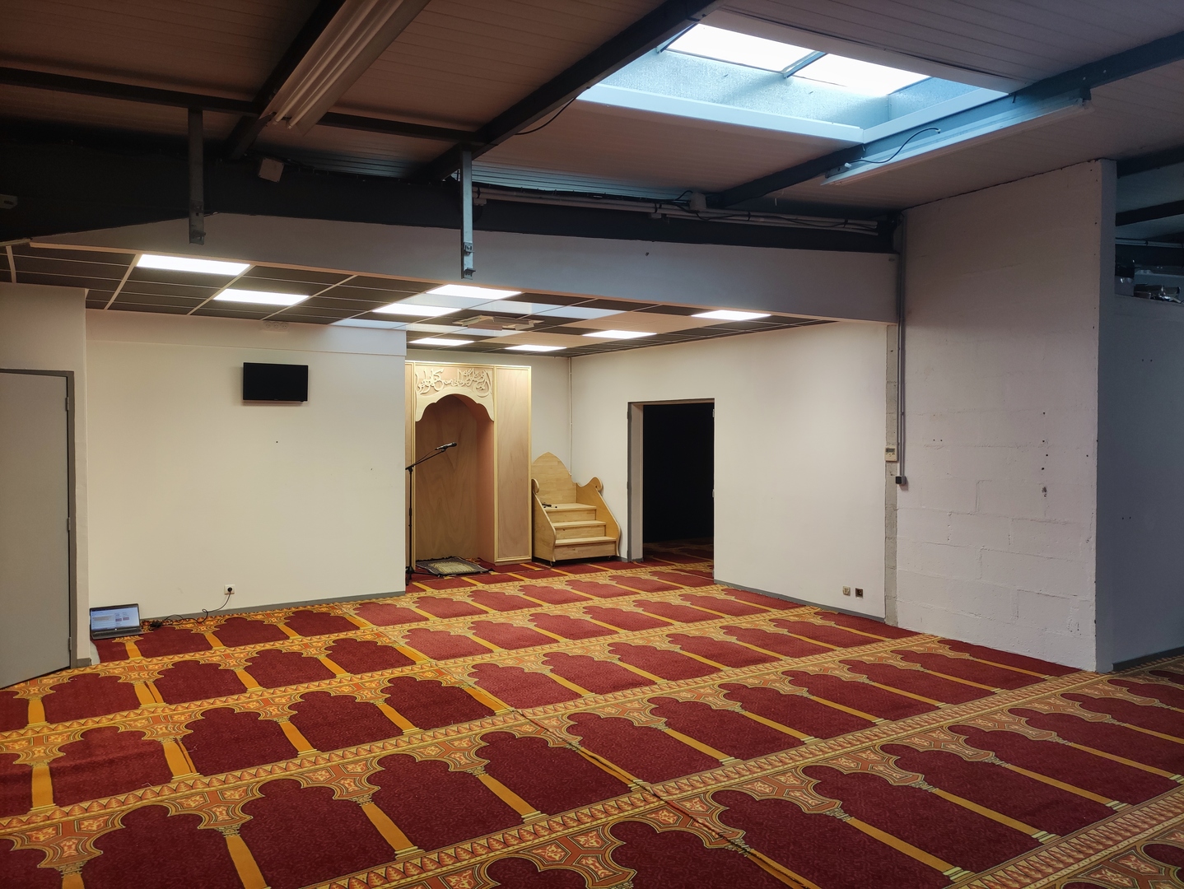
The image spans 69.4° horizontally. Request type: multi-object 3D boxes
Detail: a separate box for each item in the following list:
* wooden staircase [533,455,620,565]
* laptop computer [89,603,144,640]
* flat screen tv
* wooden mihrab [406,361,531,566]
[{"bbox_3d":[-0.322,0.785,10.911,0.910,1.355,1.060,-1,1,-31],"label":"wooden staircase"},{"bbox_3d":[-3.828,1.426,6.897,0.355,0.205,0.320,-1,1,-33],"label":"laptop computer"},{"bbox_3d":[-2.855,-0.560,7.722,0.560,0.333,0.055,-1,5,-33],"label":"flat screen tv"},{"bbox_3d":[-1.757,0.253,10.359,2.040,2.435,0.560,-1,1,-33],"label":"wooden mihrab"}]

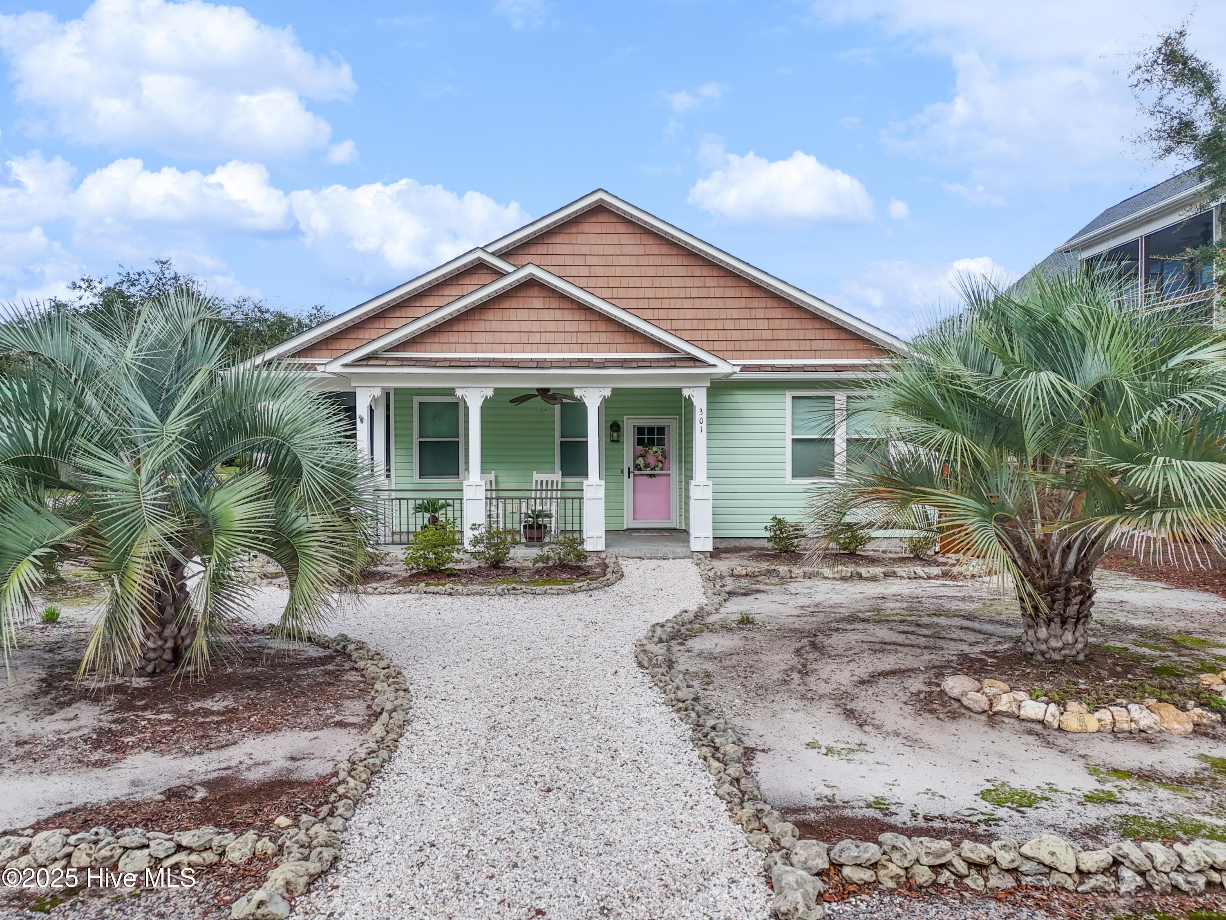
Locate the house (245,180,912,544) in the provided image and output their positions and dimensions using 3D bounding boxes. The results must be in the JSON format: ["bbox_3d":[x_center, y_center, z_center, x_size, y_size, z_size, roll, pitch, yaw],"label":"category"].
[{"bbox_3d":[-0.380,-1.430,19.150,12.000,5.920,12.600,0,0,0],"label":"house"}]

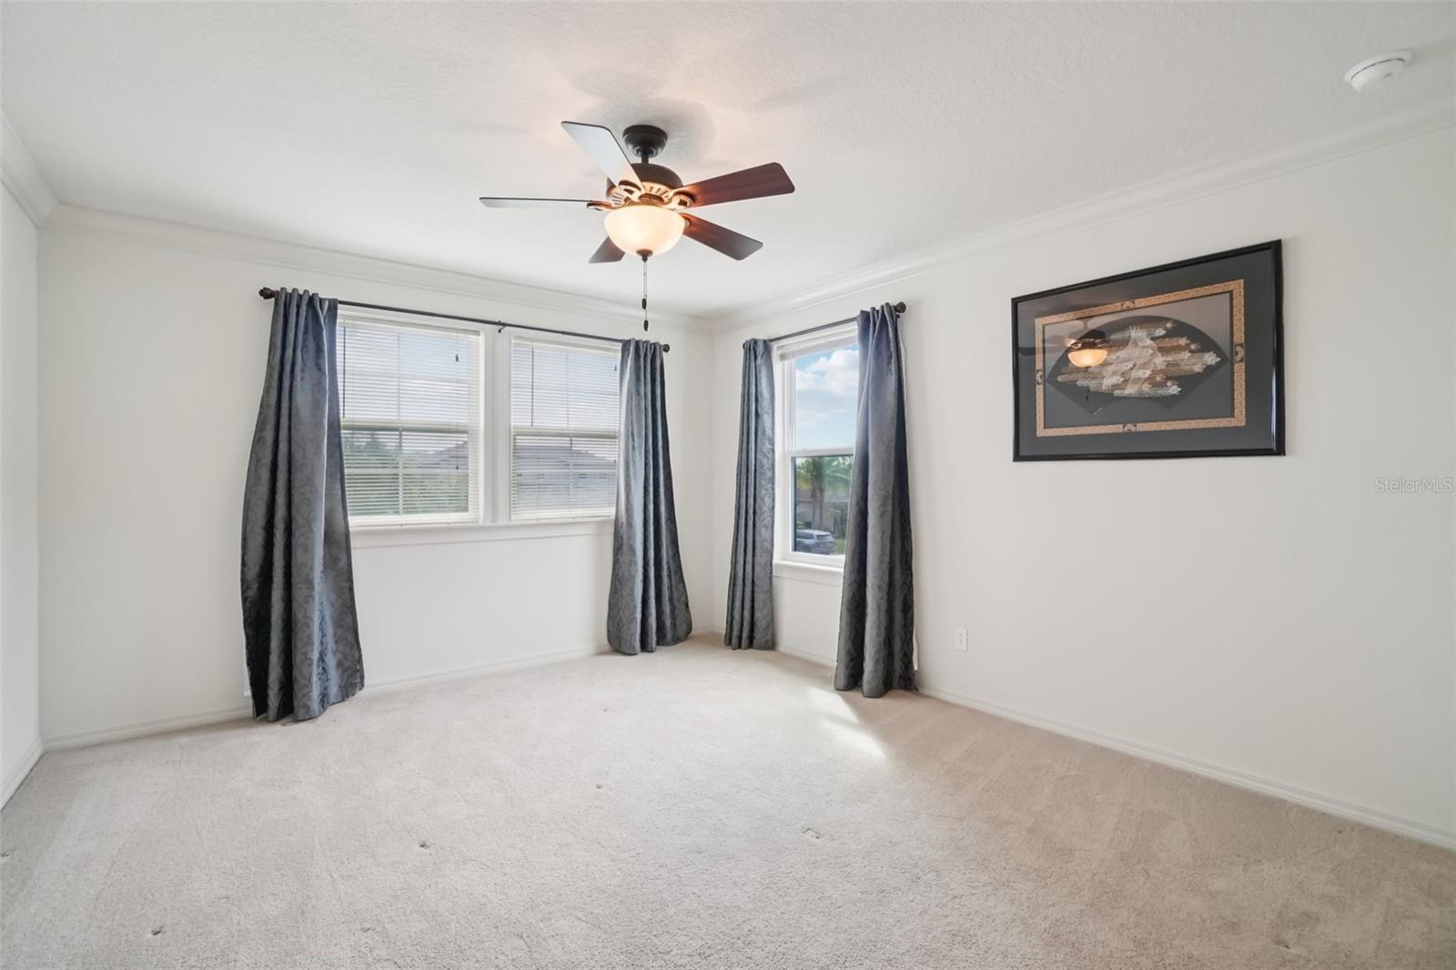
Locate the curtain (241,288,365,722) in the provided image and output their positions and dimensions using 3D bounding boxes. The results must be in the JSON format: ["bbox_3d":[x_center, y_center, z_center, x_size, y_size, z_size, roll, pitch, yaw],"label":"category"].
[{"bbox_3d":[-2.197,0.095,3.157,0.520,2.190,0.200,-1,1,-35],"label":"curtain"}]

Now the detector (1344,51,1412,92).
[{"bbox_3d":[1.944,-1.230,1.815,0.145,0.042,0.145,-1,1,-41],"label":"detector"}]

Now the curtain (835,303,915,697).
[{"bbox_3d":[0.834,0.078,3.482,0.230,2.190,0.430,-1,1,-41],"label":"curtain"}]

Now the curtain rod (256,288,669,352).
[{"bbox_3d":[-1.416,-0.985,3.792,2.400,0.055,0.075,-1,1,-35],"label":"curtain rod"}]

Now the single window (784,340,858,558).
[{"bbox_3d":[0.659,-0.226,3.917,0.100,1.430,0.850,-1,1,-41],"label":"single window"}]

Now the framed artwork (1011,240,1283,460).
[{"bbox_3d":[1.735,-0.516,2.638,0.035,0.800,0.990,-1,1,-41],"label":"framed artwork"}]

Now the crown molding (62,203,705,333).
[{"bbox_3d":[-1.560,-1.209,3.706,3.620,0.100,0.110,-1,1,-35],"label":"crown molding"}]

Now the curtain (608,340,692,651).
[{"bbox_3d":[-0.538,0.075,4.353,0.570,2.190,0.190,-1,1,-35],"label":"curtain"}]

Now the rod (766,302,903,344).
[{"bbox_3d":[0.560,-0.995,3.905,0.075,0.055,1.360,-1,1,-41],"label":"rod"}]

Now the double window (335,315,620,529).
[{"bbox_3d":[-1.481,-0.350,3.843,1.900,1.200,0.100,-1,1,-35],"label":"double window"}]

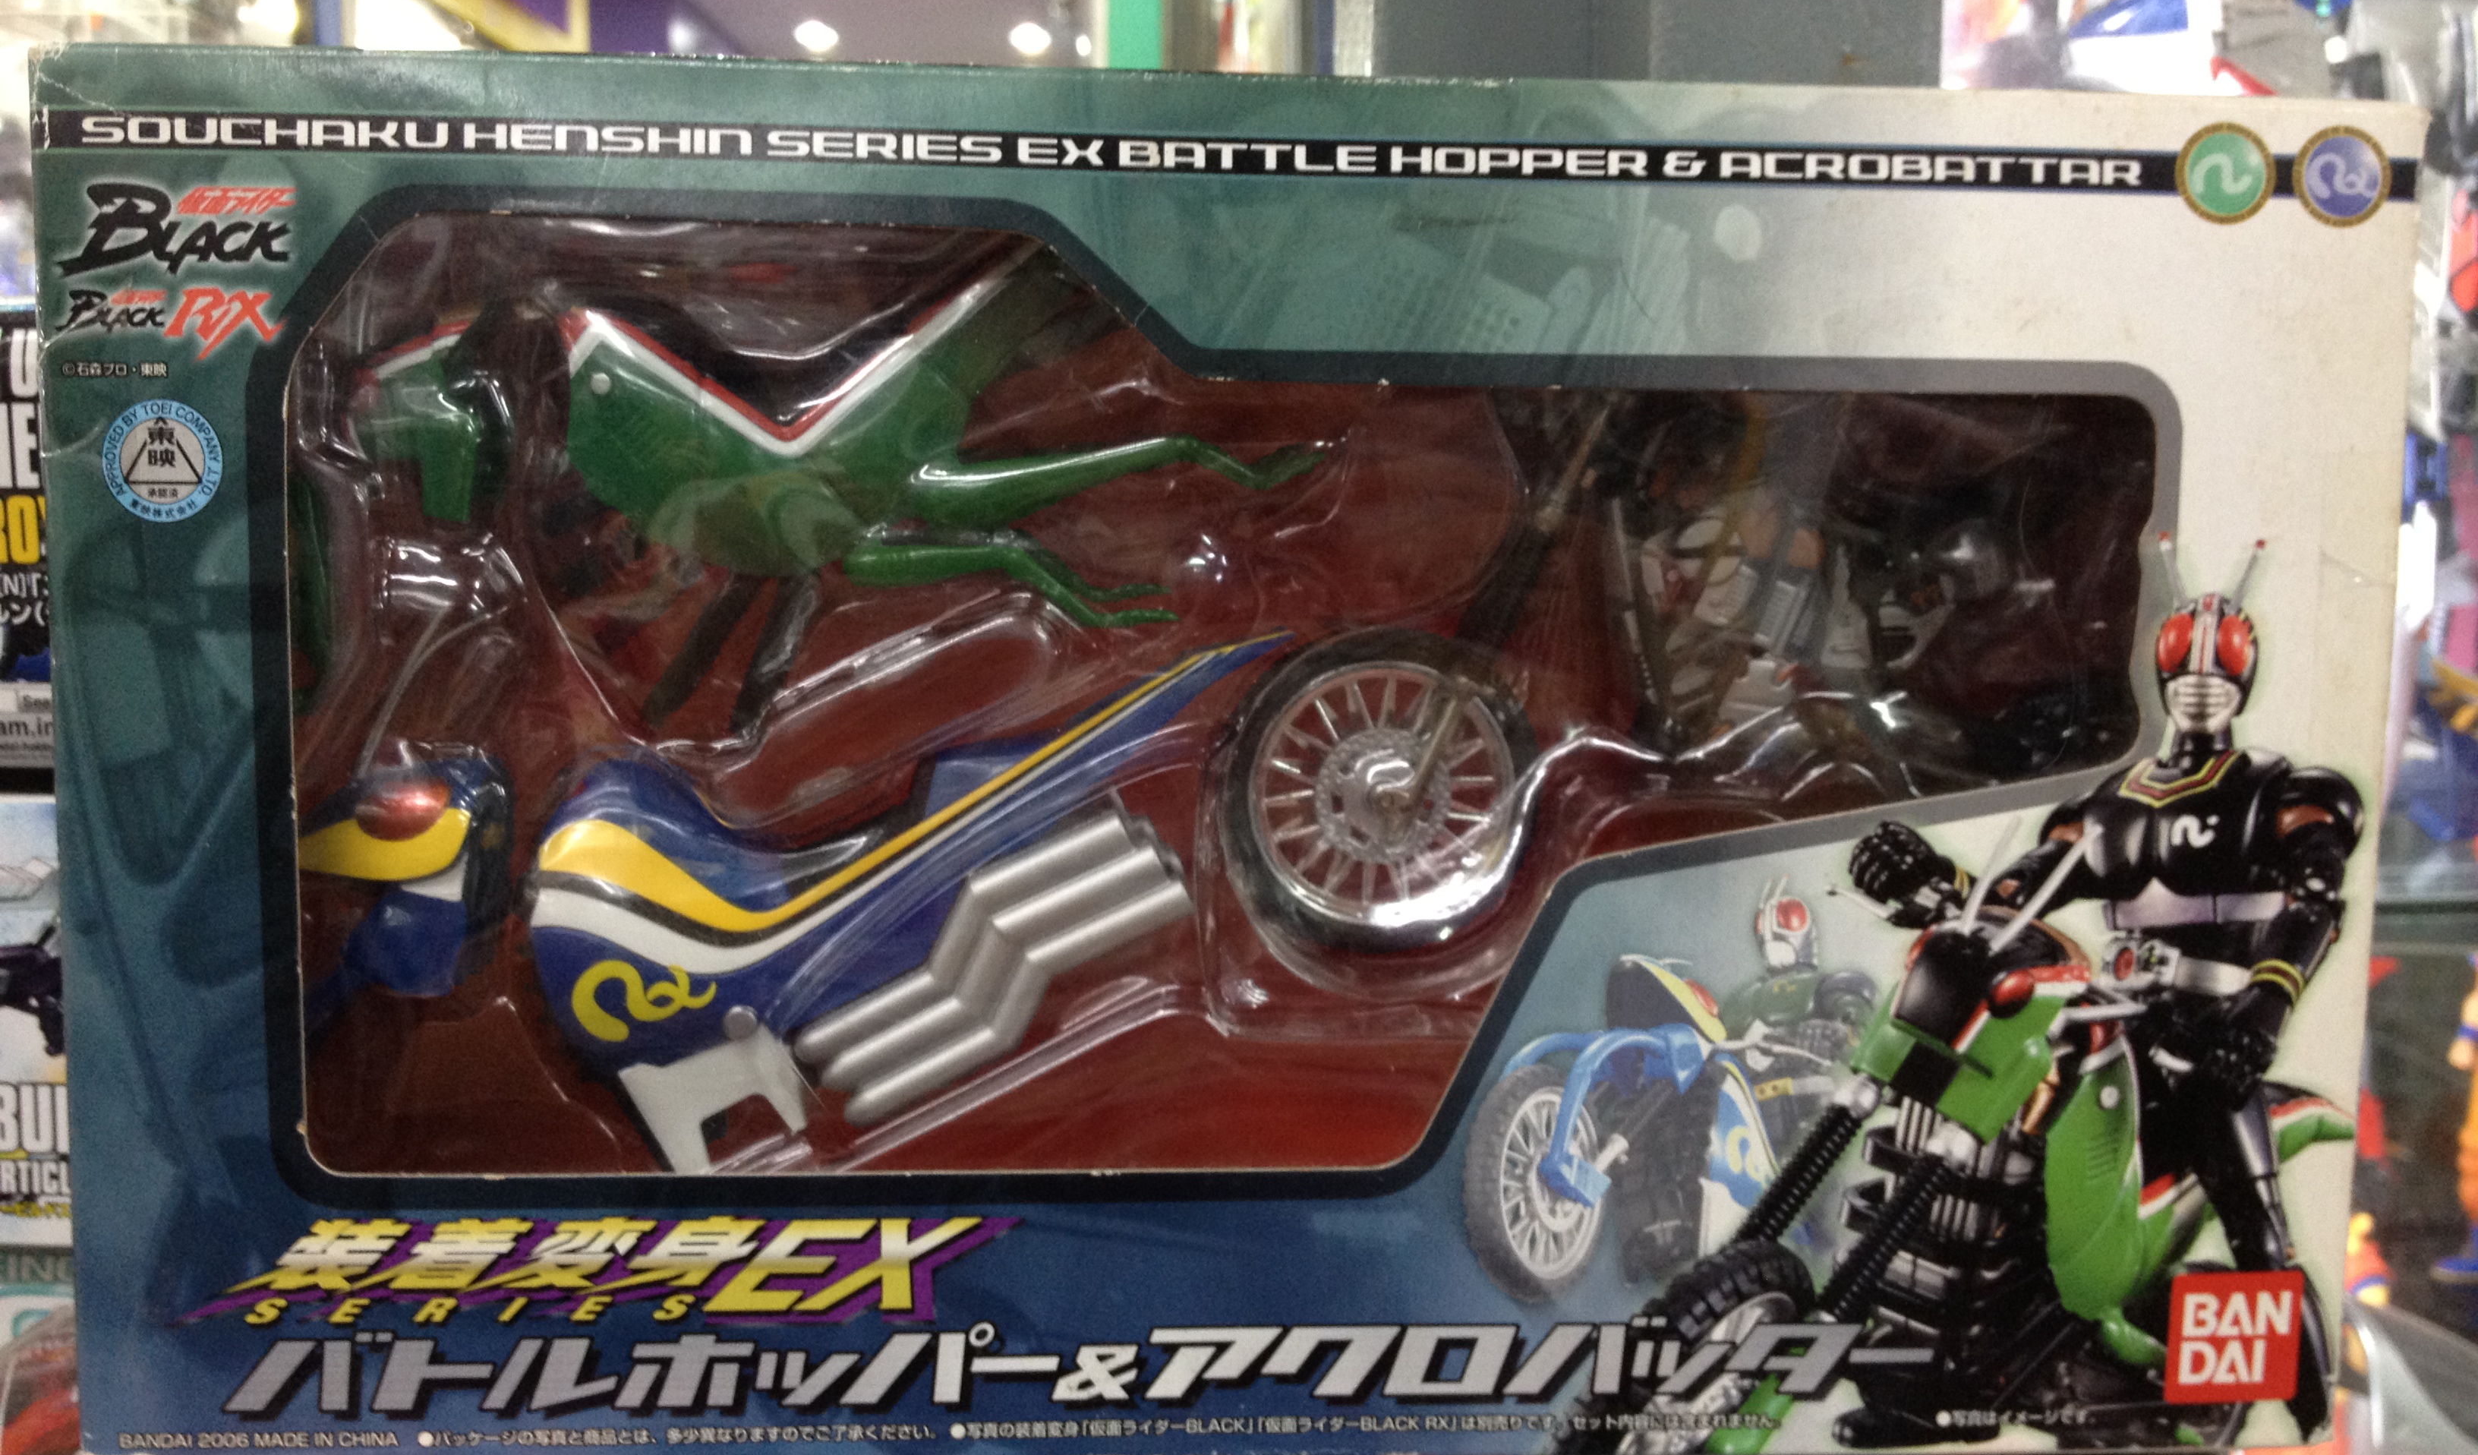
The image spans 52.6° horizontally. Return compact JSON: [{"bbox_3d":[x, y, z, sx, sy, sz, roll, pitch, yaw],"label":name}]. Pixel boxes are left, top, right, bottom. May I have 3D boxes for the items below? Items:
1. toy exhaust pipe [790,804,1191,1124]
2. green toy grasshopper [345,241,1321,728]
[{"bbox_3d":[-0.040,0.038,0.403,0.069,0.028,0.018,-32,7,1],"label":"toy exhaust pipe"},{"bbox_3d":[-0.063,-0.040,0.400,0.157,0.080,0.042,1,6,-3],"label":"green toy grasshopper"}]

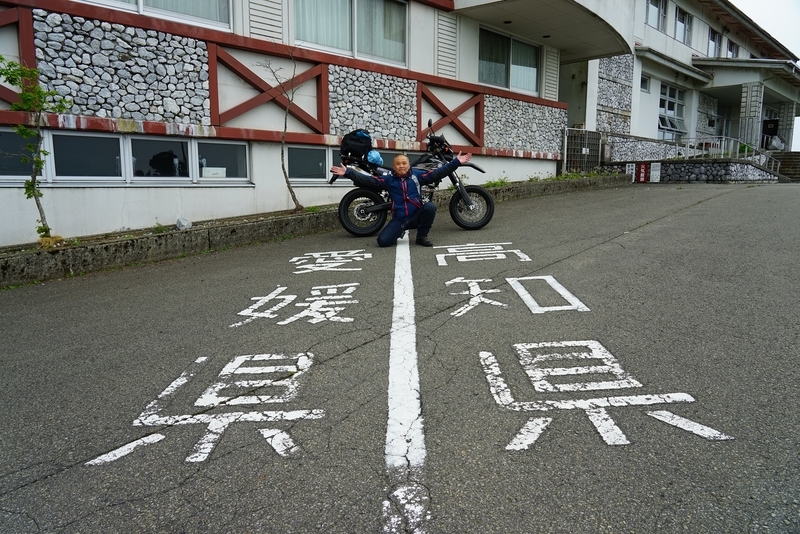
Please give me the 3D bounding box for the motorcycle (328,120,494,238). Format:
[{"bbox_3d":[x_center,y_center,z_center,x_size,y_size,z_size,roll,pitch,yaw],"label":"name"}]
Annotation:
[{"bbox_3d":[0.171,-1.110,6.825,2.120,1.360,0.800,-4,4,-8],"label":"motorcycle"}]

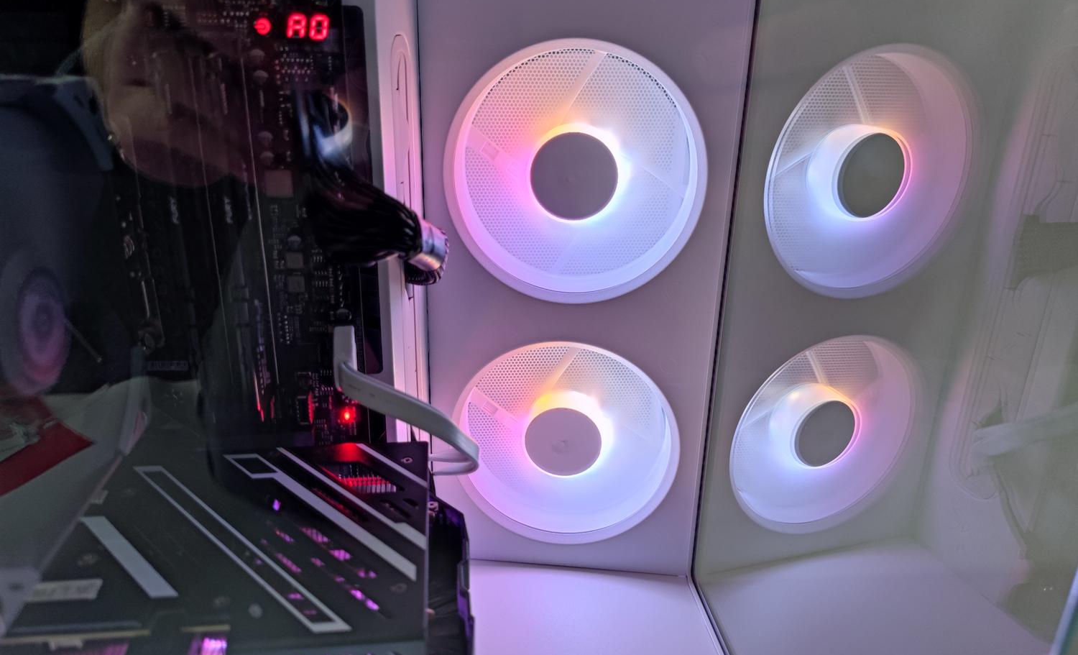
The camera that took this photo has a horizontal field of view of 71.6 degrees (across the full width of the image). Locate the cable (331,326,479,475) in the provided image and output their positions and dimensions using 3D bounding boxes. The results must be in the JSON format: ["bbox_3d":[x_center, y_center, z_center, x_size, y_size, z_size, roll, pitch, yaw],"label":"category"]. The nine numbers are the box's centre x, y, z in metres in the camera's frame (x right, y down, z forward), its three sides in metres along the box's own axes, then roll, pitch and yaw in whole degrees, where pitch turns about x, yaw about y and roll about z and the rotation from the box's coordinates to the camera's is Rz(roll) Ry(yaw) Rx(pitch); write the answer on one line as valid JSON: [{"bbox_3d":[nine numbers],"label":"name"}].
[{"bbox_3d":[-0.055,0.032,0.314,0.057,0.074,0.046,-2,20,-8],"label":"cable"}]

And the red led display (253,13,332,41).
[{"bbox_3d":[-0.088,-0.108,0.269,0.027,0.009,0.007,-2,20,-8],"label":"red led display"}]

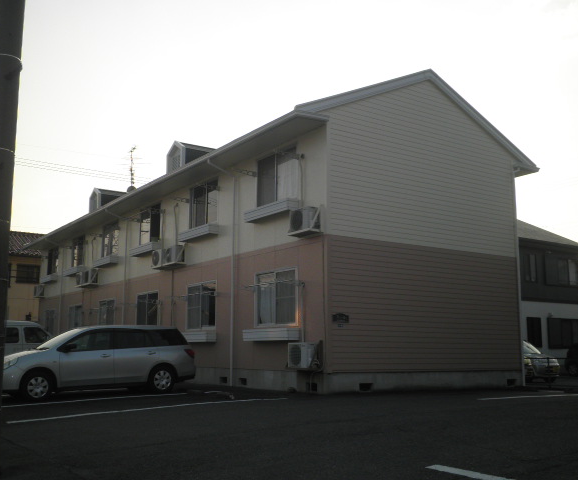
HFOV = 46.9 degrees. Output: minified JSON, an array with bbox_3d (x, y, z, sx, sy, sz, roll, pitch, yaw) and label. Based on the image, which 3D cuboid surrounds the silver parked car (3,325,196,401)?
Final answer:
[{"bbox_3d":[-4.209,2.614,14.395,4.440,1.505,1.695,5,-10,-34],"label":"silver parked car"}]

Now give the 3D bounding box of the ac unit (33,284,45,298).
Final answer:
[{"bbox_3d":[-12.668,2.660,33.686,0.320,0.550,0.790,6,-11,-33],"label":"ac unit"}]

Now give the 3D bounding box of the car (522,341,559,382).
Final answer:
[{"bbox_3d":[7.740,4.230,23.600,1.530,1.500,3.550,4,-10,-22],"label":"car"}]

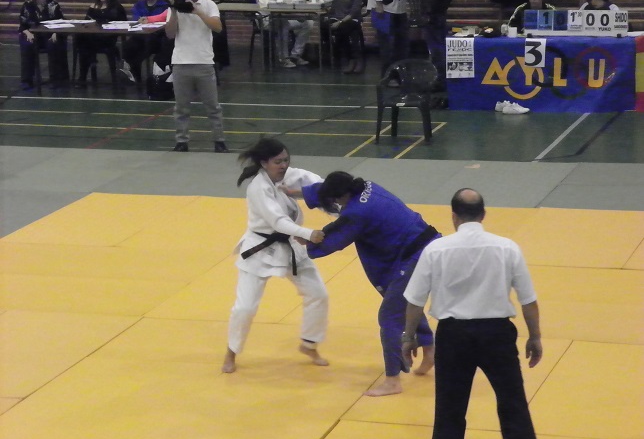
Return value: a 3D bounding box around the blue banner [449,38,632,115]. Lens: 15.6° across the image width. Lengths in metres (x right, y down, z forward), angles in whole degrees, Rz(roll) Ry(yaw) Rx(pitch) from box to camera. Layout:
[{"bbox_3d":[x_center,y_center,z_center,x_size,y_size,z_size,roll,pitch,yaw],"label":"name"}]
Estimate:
[{"bbox_3d":[2.257,-1.489,24.100,1.950,0.780,0.050,1,12,10],"label":"blue banner"}]

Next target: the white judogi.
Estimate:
[{"bbox_3d":[-0.272,0.244,14.640,0.560,1.170,0.570,8,15,37],"label":"white judogi"}]

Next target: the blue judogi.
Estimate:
[{"bbox_3d":[0.303,0.361,14.330,0.820,1.180,0.580,3,12,17],"label":"blue judogi"}]

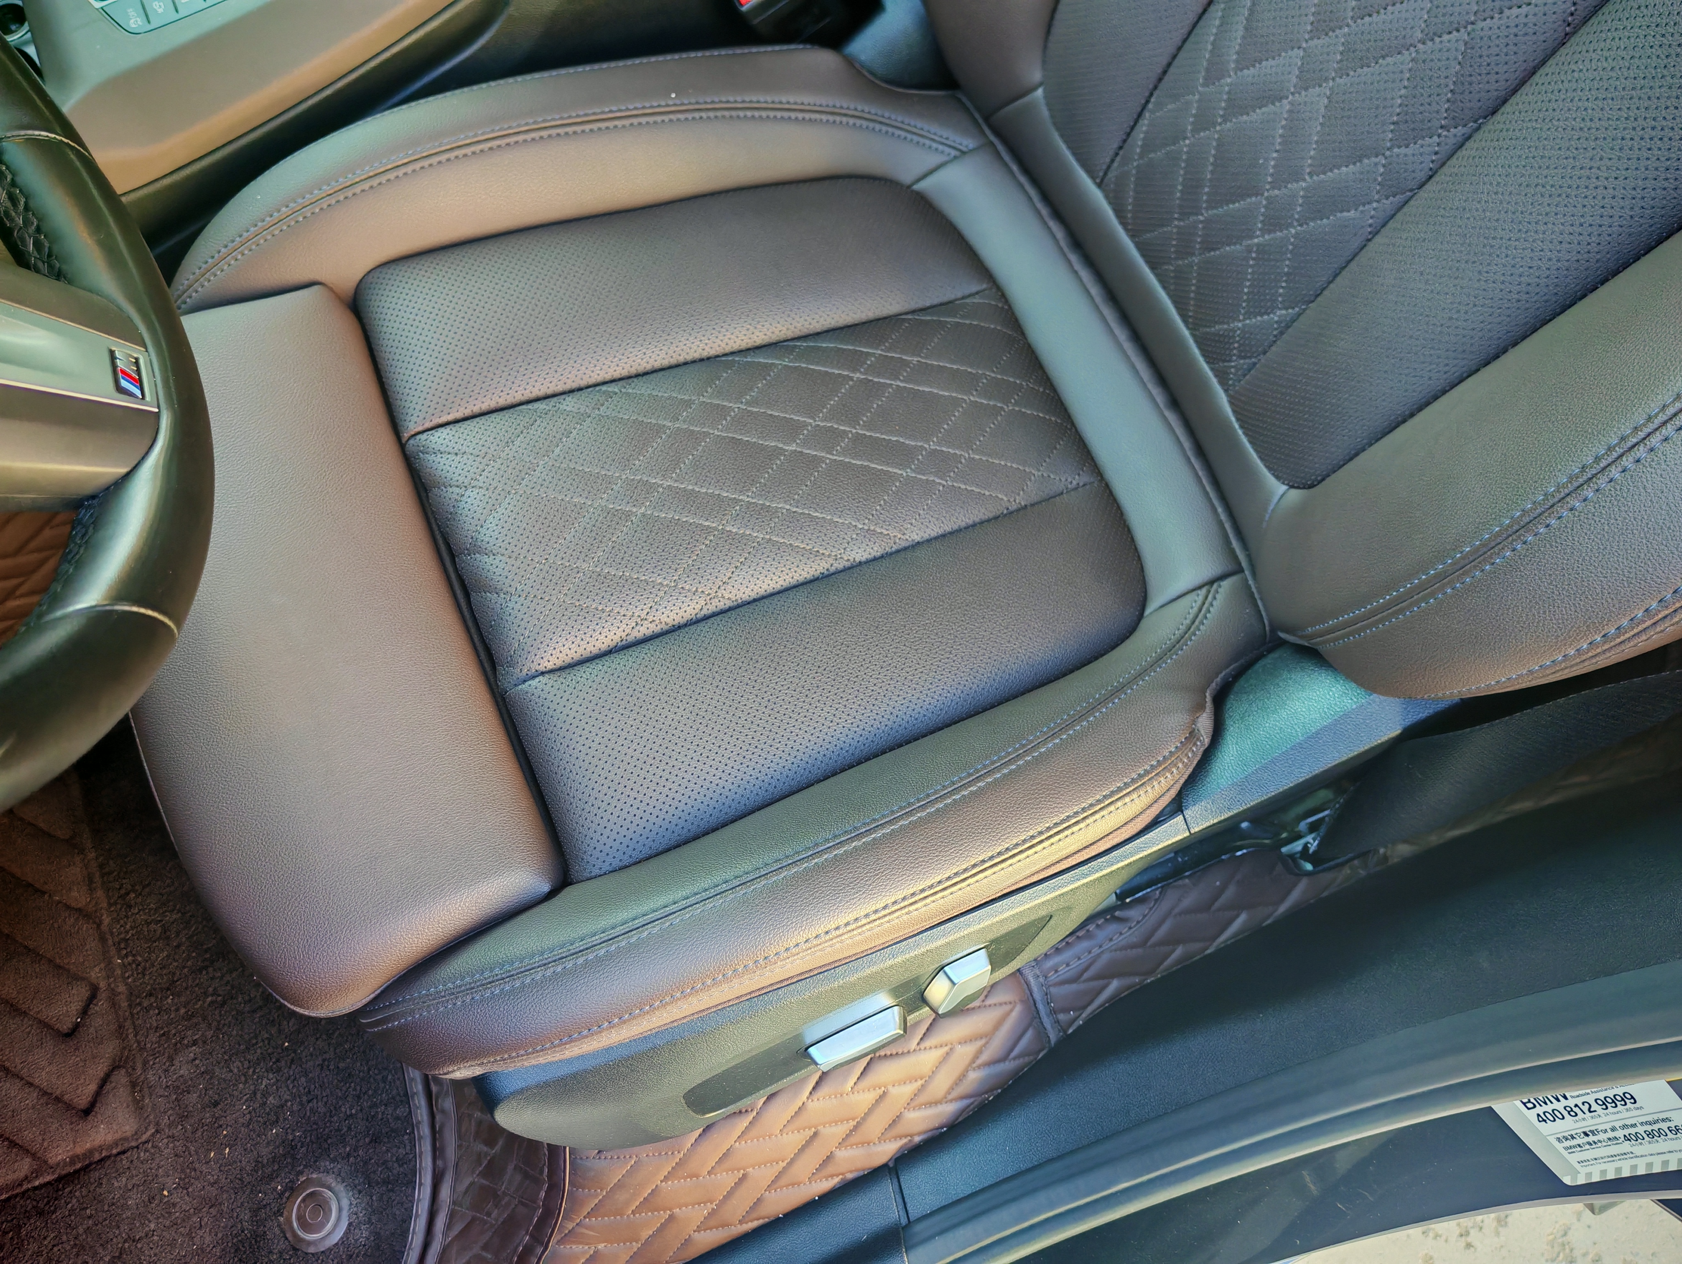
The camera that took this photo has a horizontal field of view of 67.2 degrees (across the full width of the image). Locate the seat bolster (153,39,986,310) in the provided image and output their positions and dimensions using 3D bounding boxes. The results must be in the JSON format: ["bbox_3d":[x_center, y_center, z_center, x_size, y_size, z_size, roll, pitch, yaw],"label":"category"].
[{"bbox_3d":[-0.129,-0.258,0.734,0.500,0.100,0.098,-18,71,-24],"label":"seat bolster"}]

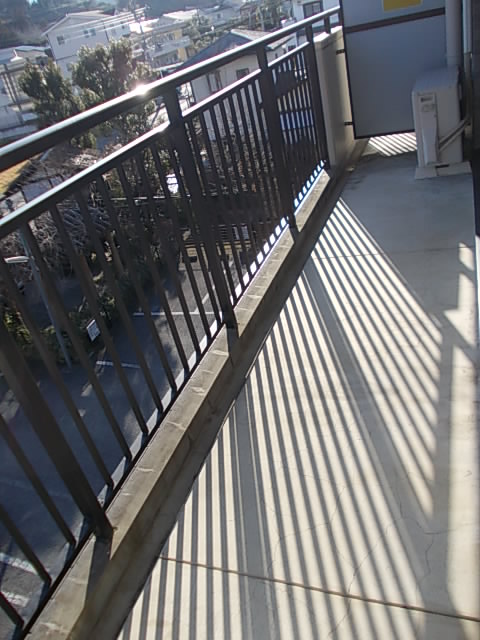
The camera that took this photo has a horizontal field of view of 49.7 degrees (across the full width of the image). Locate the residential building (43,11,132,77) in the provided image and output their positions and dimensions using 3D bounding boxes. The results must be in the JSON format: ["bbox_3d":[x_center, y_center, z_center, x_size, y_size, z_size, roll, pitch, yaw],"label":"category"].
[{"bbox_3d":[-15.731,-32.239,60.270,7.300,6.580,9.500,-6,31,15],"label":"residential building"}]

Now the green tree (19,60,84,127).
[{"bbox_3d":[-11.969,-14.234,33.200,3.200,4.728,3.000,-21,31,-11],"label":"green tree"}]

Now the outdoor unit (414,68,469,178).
[{"bbox_3d":[1.507,-1.514,3.918,0.317,0.614,0.766,0,33,23],"label":"outdoor unit"}]

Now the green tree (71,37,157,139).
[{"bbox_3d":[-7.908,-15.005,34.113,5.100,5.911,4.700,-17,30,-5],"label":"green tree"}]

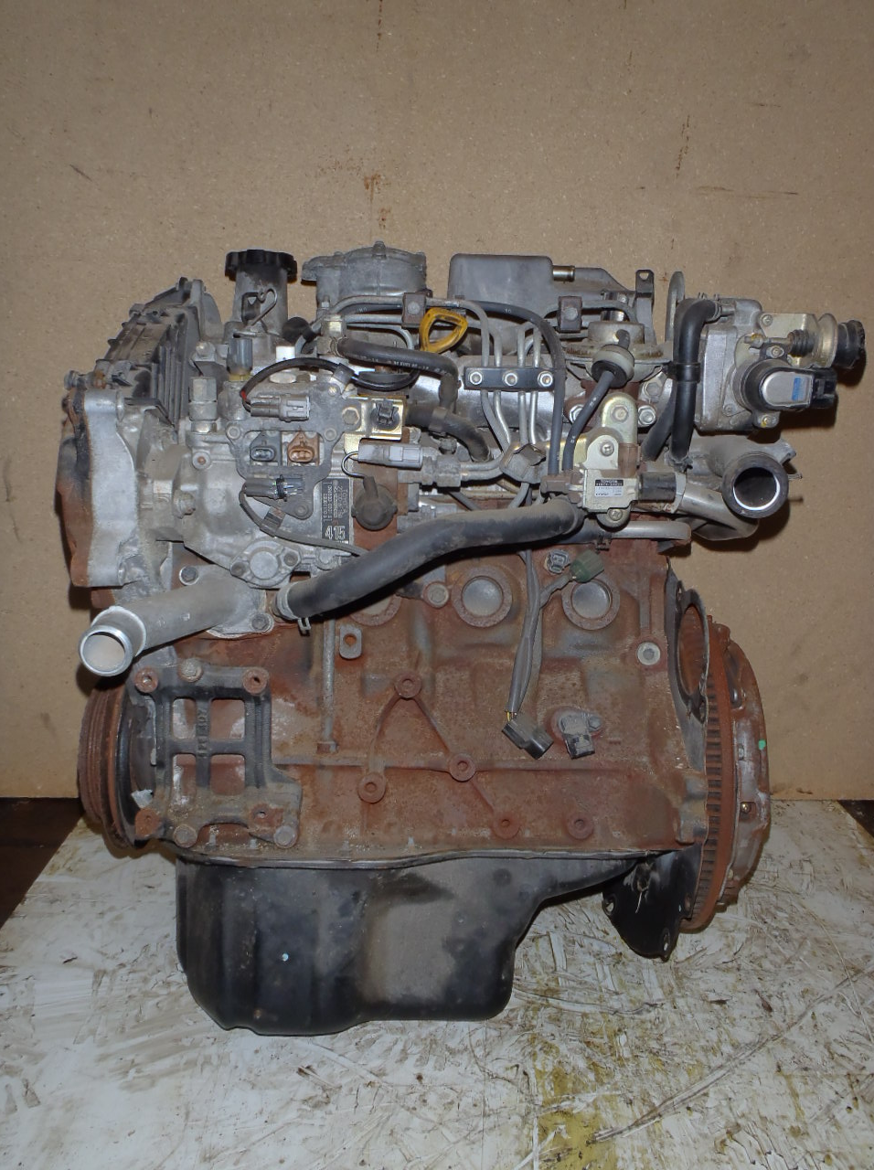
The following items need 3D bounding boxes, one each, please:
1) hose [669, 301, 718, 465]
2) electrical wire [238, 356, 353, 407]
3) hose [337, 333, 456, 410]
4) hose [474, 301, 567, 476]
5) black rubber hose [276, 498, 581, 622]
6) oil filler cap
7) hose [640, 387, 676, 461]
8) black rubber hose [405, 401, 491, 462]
[{"bbox_3d":[0.222,-0.176,0.820,0.042,0.141,0.045,-1,18,-3],"label":"hose"},{"bbox_3d":[-0.112,-0.162,0.755,0.089,0.037,0.030,-1,18,-3],"label":"electrical wire"},{"bbox_3d":[-0.032,-0.176,0.785,0.099,0.059,0.045,-1,18,-3],"label":"hose"},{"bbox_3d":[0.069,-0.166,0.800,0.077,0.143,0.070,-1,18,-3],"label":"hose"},{"bbox_3d":[-0.006,-0.020,0.755,0.235,0.092,0.065,-1,18,-3],"label":"black rubber hose"},{"bbox_3d":[-0.154,-0.281,0.830,0.062,0.028,0.062,-1,18,-3],"label":"oil filler cap"},{"bbox_3d":[0.195,-0.142,0.835,0.031,0.064,0.030,-1,18,-3],"label":"hose"},{"bbox_3d":[0.009,-0.134,0.820,0.073,0.049,0.040,-1,18,-3],"label":"black rubber hose"}]

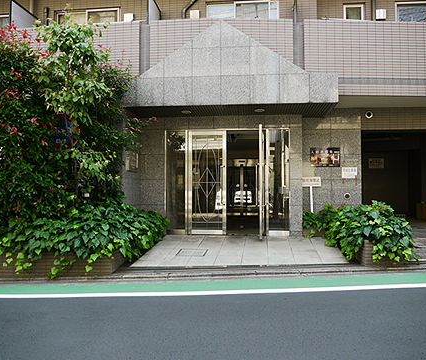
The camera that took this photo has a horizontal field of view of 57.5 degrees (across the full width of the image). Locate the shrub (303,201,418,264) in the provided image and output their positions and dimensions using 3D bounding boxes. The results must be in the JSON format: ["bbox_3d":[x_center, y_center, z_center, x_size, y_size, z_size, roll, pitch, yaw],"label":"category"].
[{"bbox_3d":[2.340,0.770,6.550,1.300,0.870,2.000,0,1,5],"label":"shrub"}]

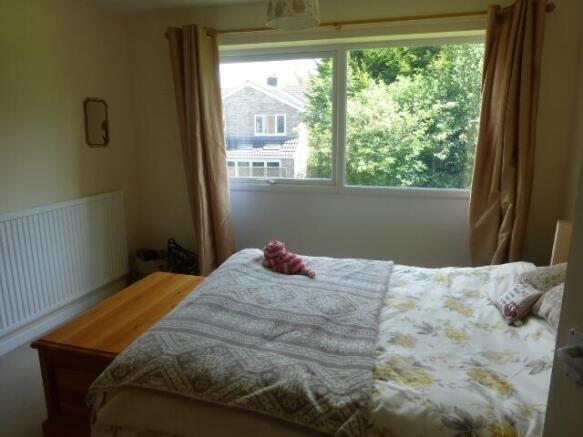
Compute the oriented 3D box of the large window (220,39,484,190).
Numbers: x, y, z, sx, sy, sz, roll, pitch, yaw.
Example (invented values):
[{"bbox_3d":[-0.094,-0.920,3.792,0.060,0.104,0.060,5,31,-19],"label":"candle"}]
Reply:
[{"bbox_3d":[0.402,-0.789,3.304,2.220,1.189,0.100,3,12,14],"label":"large window"}]

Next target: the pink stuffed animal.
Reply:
[{"bbox_3d":[-0.011,0.214,2.284,0.295,0.152,0.160,6,13,26],"label":"pink stuffed animal"}]

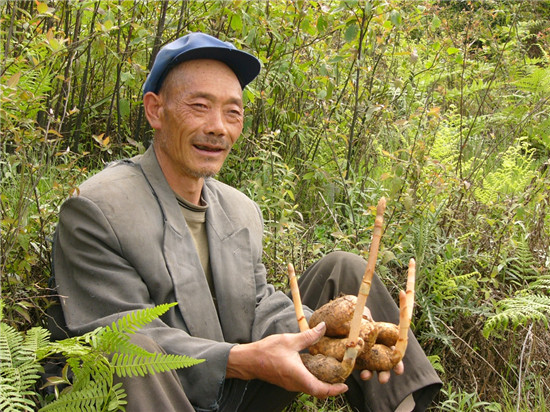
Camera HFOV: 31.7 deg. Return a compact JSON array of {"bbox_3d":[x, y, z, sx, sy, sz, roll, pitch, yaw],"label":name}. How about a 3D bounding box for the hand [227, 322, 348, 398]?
[{"bbox_3d":[0.020,0.227,1.420,0.175,0.095,0.095,8,6,-6],"label":"hand"}]

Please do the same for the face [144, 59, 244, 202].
[{"bbox_3d":[-0.134,-0.130,1.650,0.155,0.225,0.155,5,8,-33],"label":"face"}]

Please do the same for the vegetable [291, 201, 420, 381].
[{"bbox_3d":[0.115,0.126,1.440,0.185,0.265,0.150,4,5,-7],"label":"vegetable"}]

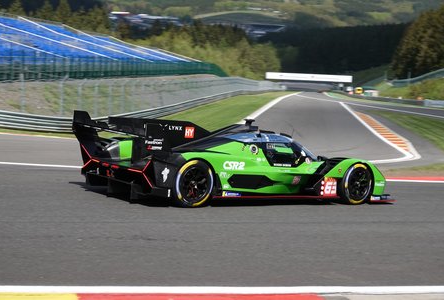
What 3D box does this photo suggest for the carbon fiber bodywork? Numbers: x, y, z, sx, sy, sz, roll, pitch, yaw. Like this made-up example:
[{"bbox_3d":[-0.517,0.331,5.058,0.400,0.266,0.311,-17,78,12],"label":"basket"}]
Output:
[{"bbox_3d":[0.355,0.152,14.050,5.090,1.160,2.000,1,6,-37],"label":"carbon fiber bodywork"}]

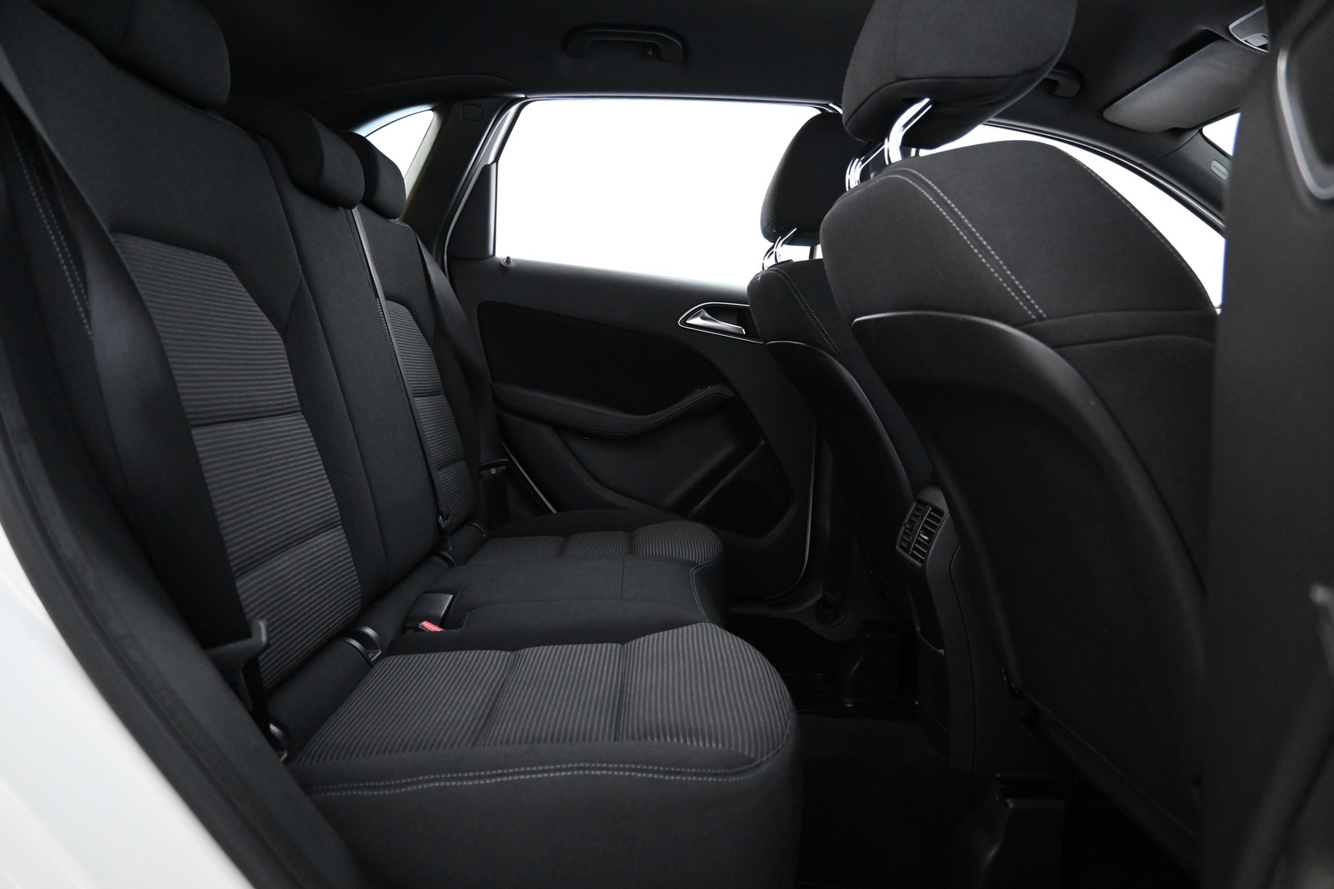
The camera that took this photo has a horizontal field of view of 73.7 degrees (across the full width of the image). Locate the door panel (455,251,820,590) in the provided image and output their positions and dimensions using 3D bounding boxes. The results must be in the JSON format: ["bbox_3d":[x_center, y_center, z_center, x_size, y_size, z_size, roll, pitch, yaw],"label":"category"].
[{"bbox_3d":[-0.074,-0.034,1.940,0.800,0.700,0.120,3,5,-2],"label":"door panel"}]

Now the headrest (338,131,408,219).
[{"bbox_3d":[-0.543,-0.473,1.600,0.160,0.130,0.235,-7,5,-1],"label":"headrest"}]

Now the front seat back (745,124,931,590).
[{"bbox_3d":[0.369,-0.177,1.620,0.280,0.880,0.500,-19,5,0],"label":"front seat back"}]

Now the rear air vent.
[{"bbox_3d":[0.379,0.133,1.290,0.038,0.085,0.125,21,4,-3],"label":"rear air vent"}]

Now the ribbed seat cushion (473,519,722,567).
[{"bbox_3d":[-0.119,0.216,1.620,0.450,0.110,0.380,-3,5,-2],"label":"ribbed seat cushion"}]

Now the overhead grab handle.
[{"bbox_3d":[-0.083,-0.790,1.755,0.235,0.050,0.045,3,5,-2],"label":"overhead grab handle"}]

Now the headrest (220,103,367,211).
[{"bbox_3d":[-0.538,-0.392,1.235,0.160,0.130,0.235,-7,5,-1],"label":"headrest"}]

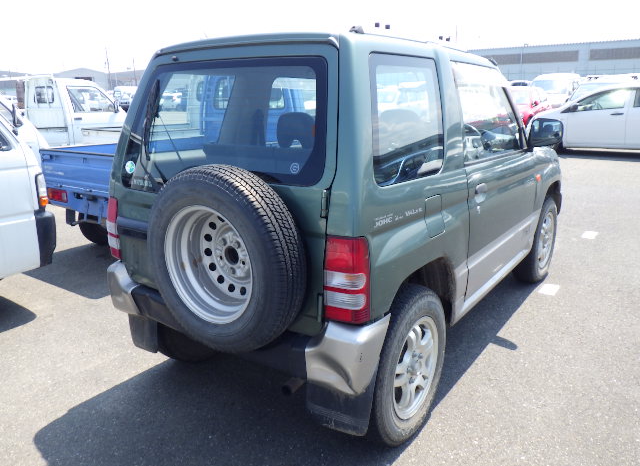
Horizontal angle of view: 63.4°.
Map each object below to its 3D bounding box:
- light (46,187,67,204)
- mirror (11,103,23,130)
[{"bbox_3d":[-2.106,-0.306,4.208,0.300,0.120,0.070,10,19,34],"label":"light"},{"bbox_3d":[-2.929,-1.133,5.026,0.160,0.220,0.100,10,19,34],"label":"mirror"}]

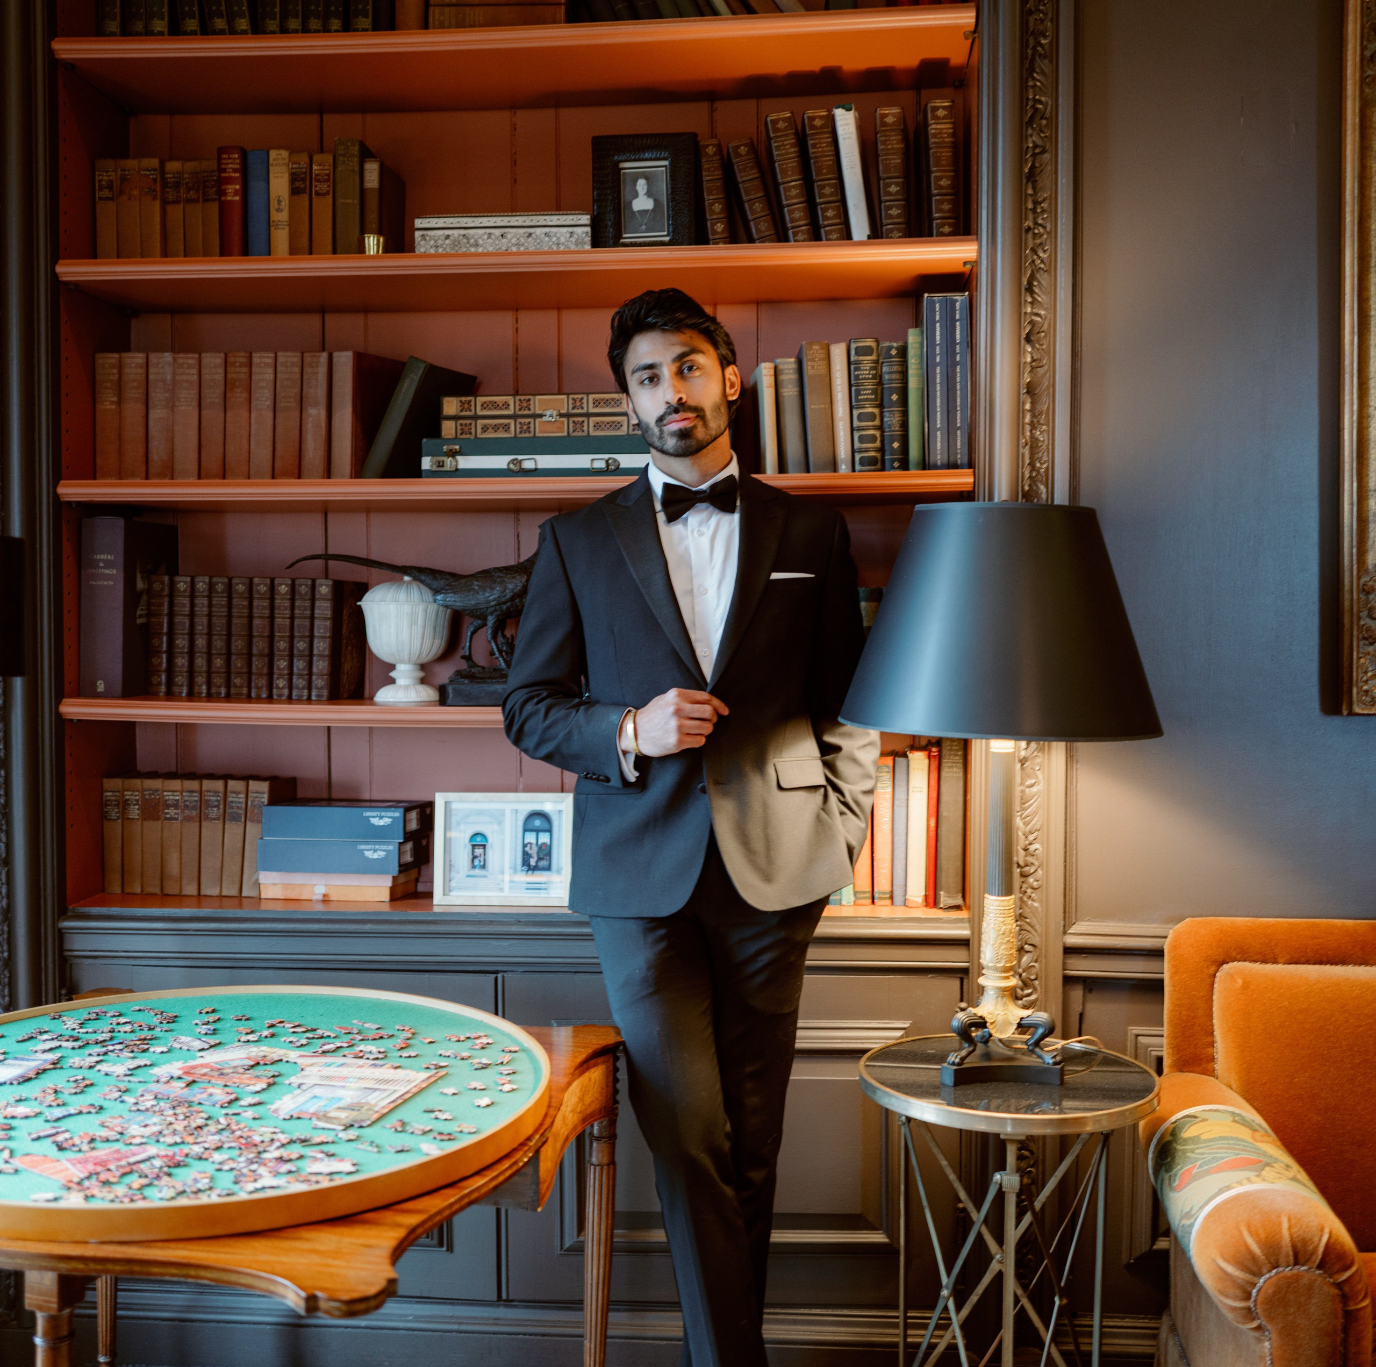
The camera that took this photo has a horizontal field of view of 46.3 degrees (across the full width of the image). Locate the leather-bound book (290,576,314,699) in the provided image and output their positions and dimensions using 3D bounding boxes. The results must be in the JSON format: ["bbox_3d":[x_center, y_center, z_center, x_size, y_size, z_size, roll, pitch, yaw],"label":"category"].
[{"bbox_3d":[-0.697,-0.084,3.009,0.038,0.217,0.153,2,2,5],"label":"leather-bound book"}]

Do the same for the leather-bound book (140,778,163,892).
[{"bbox_3d":[-0.983,0.284,3.042,0.038,0.214,0.150,1,2,5],"label":"leather-bound book"}]

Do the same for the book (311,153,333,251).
[{"bbox_3d":[-0.627,-0.820,2.861,0.036,0.205,0.145,0,2,5],"label":"book"}]

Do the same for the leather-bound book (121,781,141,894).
[{"bbox_3d":[-1.019,0.284,3.045,0.036,0.213,0.150,0,2,5],"label":"leather-bound book"}]

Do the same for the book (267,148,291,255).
[{"bbox_3d":[-0.704,-0.824,2.867,0.034,0.214,0.145,0,2,5],"label":"book"}]

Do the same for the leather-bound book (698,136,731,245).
[{"bbox_3d":[0.058,-0.853,2.915,0.038,0.218,0.148,-6,1,5],"label":"leather-bound book"}]

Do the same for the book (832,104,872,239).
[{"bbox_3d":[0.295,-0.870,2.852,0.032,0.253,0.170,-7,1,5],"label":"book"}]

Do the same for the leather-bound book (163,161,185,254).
[{"bbox_3d":[-0.926,-0.846,2.995,0.036,0.213,0.145,0,2,5],"label":"leather-bound book"}]

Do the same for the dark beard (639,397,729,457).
[{"bbox_3d":[-0.005,-0.392,2.460,0.130,0.088,0.085,-12,0,8],"label":"dark beard"}]

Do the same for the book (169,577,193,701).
[{"bbox_3d":[-0.881,-0.083,2.899,0.035,0.215,0.155,2,2,8],"label":"book"}]

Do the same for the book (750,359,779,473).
[{"bbox_3d":[0.134,-0.445,2.785,0.021,0.196,0.152,-2,2,-5],"label":"book"}]

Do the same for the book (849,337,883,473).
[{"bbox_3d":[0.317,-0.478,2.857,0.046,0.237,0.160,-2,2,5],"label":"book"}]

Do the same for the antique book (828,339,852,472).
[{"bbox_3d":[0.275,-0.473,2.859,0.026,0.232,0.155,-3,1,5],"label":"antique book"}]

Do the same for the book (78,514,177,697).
[{"bbox_3d":[-0.998,-0.135,2.885,0.074,0.311,0.233,1,2,5],"label":"book"}]

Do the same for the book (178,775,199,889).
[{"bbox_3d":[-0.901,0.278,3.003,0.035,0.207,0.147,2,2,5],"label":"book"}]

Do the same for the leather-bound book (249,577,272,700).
[{"bbox_3d":[-0.735,-0.080,2.879,0.034,0.209,0.155,2,2,8],"label":"leather-bound book"}]

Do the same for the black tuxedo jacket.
[{"bbox_3d":[0.005,0.009,2.525,0.591,0.713,0.327,0,2,2],"label":"black tuxedo jacket"}]

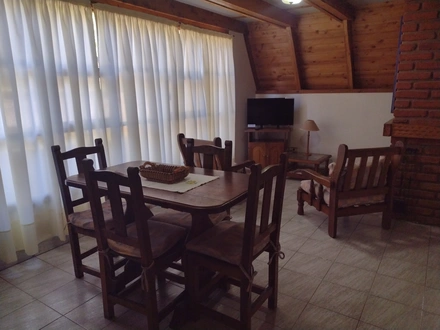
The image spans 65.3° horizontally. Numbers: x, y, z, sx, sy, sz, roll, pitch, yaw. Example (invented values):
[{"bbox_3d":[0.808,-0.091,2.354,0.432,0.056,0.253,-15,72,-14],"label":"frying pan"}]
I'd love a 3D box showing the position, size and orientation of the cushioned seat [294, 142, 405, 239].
[{"bbox_3d":[1.307,0.154,3.502,0.665,0.869,0.708,-4,14,-14],"label":"cushioned seat"}]

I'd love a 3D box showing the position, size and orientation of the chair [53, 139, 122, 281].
[{"bbox_3d":[-0.850,0.343,2.526,0.484,1.012,0.399,8,16,33],"label":"chair"}]

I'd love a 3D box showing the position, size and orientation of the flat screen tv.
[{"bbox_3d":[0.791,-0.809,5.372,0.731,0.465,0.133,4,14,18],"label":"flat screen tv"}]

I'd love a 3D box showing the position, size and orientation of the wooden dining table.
[{"bbox_3d":[-0.366,0.478,2.424,1.221,0.784,0.737,7,16,30],"label":"wooden dining table"}]

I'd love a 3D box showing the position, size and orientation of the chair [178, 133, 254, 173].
[{"bbox_3d":[-0.034,0.043,4.046,0.665,0.869,0.708,8,16,32],"label":"chair"}]

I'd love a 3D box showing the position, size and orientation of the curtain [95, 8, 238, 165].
[{"bbox_3d":[-0.442,-0.646,4.244,0.114,1.985,2.413,8,16,32],"label":"curtain"}]

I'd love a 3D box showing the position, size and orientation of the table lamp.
[{"bbox_3d":[1.316,-0.390,5.040,0.280,0.503,0.280,8,16,32],"label":"table lamp"}]

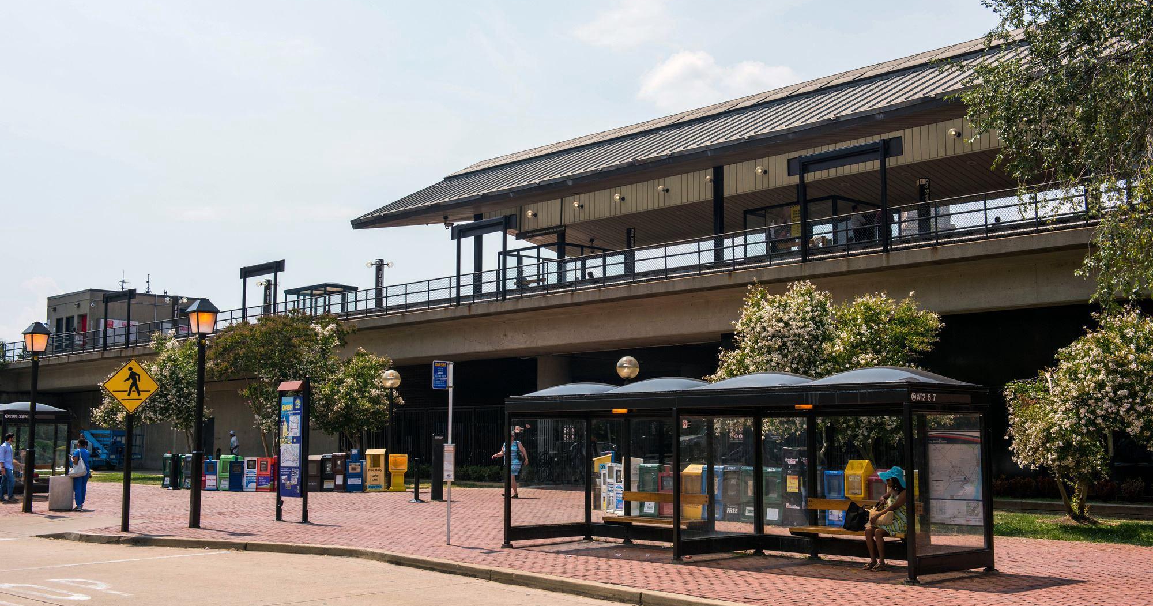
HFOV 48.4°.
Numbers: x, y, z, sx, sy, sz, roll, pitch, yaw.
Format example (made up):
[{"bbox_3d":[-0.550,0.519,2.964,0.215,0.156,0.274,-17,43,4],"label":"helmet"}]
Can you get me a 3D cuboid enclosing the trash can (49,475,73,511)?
[{"bbox_3d":[-12.111,4.454,30.139,0.530,0.810,0.530,2,-7,-17],"label":"trash can"}]

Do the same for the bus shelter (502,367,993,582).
[{"bbox_3d":[2.001,2.263,17.728,1.814,2.511,7.184,6,-9,-43],"label":"bus shelter"}]

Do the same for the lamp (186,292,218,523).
[{"bbox_3d":[-7.137,2.071,24.220,0.480,4.300,0.480,6,-9,-43],"label":"lamp"}]

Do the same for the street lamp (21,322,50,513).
[{"bbox_3d":[-12.100,2.547,28.523,0.480,4.170,0.480,-5,-8,42],"label":"street lamp"}]

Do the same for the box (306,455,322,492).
[{"bbox_3d":[-7.963,5.174,38.959,0.470,1.110,0.420,0,-6,4],"label":"box"}]

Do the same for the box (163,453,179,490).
[{"bbox_3d":[-12.973,5.378,41.072,0.450,1.100,0.420,0,-6,0],"label":"box"}]

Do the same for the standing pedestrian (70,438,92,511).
[{"bbox_3d":[-11.068,3.846,28.687,0.380,1.620,0.460,-6,-8,43],"label":"standing pedestrian"}]

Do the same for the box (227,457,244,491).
[{"bbox_3d":[-10.321,5.188,38.897,0.430,1.000,0.400,0,-6,-3],"label":"box"}]

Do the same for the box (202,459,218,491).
[{"bbox_3d":[-11.207,5.244,39.371,0.420,1.000,0.400,0,-6,-2],"label":"box"}]

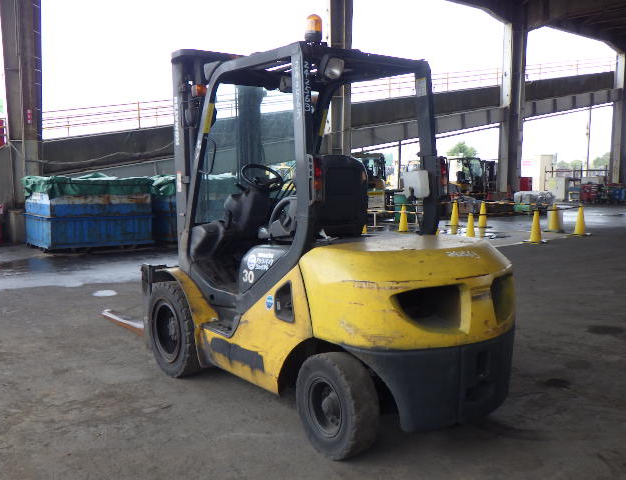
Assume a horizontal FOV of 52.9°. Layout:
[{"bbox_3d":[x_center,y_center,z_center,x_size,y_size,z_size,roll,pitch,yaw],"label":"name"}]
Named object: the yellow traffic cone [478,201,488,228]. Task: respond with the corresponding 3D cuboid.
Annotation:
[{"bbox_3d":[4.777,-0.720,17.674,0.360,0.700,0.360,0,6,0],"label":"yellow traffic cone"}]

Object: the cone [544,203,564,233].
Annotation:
[{"bbox_3d":[6.300,-0.578,16.372,0.380,0.700,0.380,0,6,0],"label":"cone"}]

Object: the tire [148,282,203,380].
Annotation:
[{"bbox_3d":[-0.978,0.639,4.631,0.210,0.690,0.690,-4,7,-37],"label":"tire"}]

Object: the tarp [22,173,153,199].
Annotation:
[{"bbox_3d":[-4.496,-1.108,12.680,2.100,0.450,1.650,-4,8,-38],"label":"tarp"}]

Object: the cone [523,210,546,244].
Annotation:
[{"bbox_3d":[4.855,-0.298,13.646,0.380,0.700,0.380,0,6,0],"label":"cone"}]

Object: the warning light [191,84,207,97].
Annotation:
[{"bbox_3d":[-0.758,-0.999,4.200,0.085,0.075,0.075,-4,7,-37],"label":"warning light"}]

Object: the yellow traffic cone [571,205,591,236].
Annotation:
[{"bbox_3d":[6.585,-0.478,15.434,0.380,0.700,0.380,0,6,0],"label":"yellow traffic cone"}]

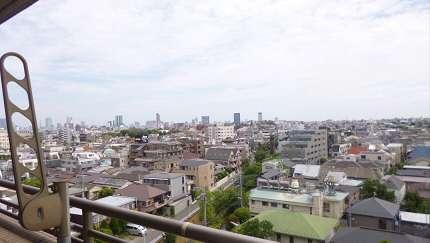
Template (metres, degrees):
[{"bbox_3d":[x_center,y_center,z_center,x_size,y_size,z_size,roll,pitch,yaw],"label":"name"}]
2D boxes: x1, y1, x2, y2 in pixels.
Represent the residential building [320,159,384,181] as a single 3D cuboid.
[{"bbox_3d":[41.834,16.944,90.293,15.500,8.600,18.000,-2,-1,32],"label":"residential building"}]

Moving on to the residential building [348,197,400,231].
[{"bbox_3d":[27.803,17.305,52.285,7.200,7.900,7.800,-2,-1,34],"label":"residential building"}]

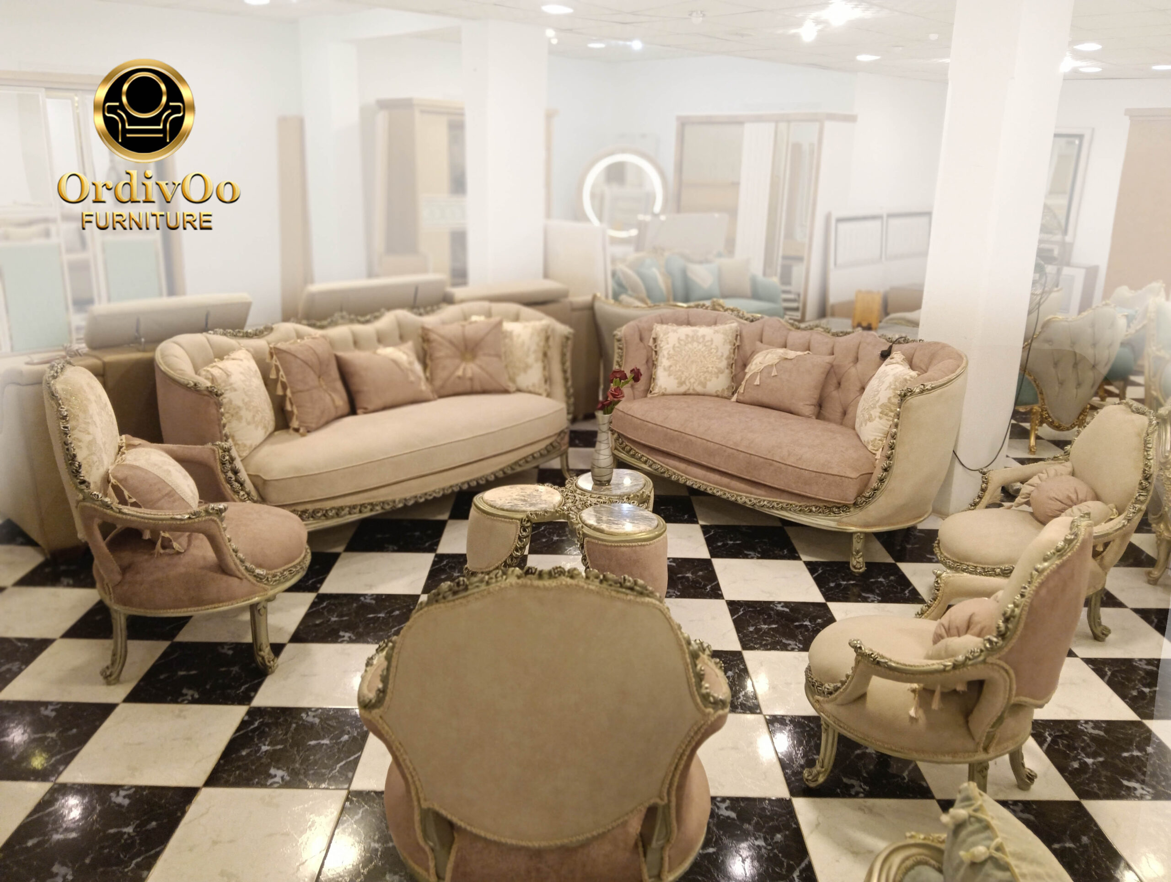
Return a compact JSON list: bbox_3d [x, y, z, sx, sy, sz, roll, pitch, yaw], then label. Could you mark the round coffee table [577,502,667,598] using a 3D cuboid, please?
[{"bbox_3d":[0.135,0.486,3.357,0.315,0.400,0.315,1,17,0],"label":"round coffee table"}]

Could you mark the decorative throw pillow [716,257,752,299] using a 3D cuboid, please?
[{"bbox_3d":[1.426,-1.562,8.750,0.370,0.400,0.140,3,-1,4],"label":"decorative throw pillow"}]

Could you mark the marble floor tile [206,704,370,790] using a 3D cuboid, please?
[{"bbox_3d":[-0.840,0.890,2.667,0.400,0.010,0.390,1,17,-1],"label":"marble floor tile"}]

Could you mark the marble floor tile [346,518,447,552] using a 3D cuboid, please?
[{"bbox_3d":[-0.851,0.432,4.140,0.400,0.010,0.390,1,17,-1],"label":"marble floor tile"}]

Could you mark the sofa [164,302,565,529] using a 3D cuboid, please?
[{"bbox_3d":[-0.968,-0.133,4.596,0.984,0.931,2.173,14,21,37],"label":"sofa"}]

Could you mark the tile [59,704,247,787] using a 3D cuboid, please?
[{"bbox_3d":[-1.268,0.900,2.716,0.410,0.010,0.410,1,16,-1],"label":"tile"}]

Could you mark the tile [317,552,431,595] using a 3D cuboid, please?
[{"bbox_3d":[-0.849,0.547,3.772,0.400,0.010,0.390,1,17,-1],"label":"tile"}]

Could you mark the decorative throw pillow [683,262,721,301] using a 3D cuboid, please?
[{"bbox_3d":[1.164,-1.572,9.057,0.400,0.400,0.140,3,1,6],"label":"decorative throw pillow"}]

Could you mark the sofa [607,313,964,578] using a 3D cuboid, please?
[{"bbox_3d":[0.961,-0.102,4.650,0.964,0.931,1.796,-13,22,-40],"label":"sofa"}]

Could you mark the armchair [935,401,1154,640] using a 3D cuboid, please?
[{"bbox_3d":[1.685,0.263,3.498,0.730,0.910,0.656,3,16,6],"label":"armchair"}]

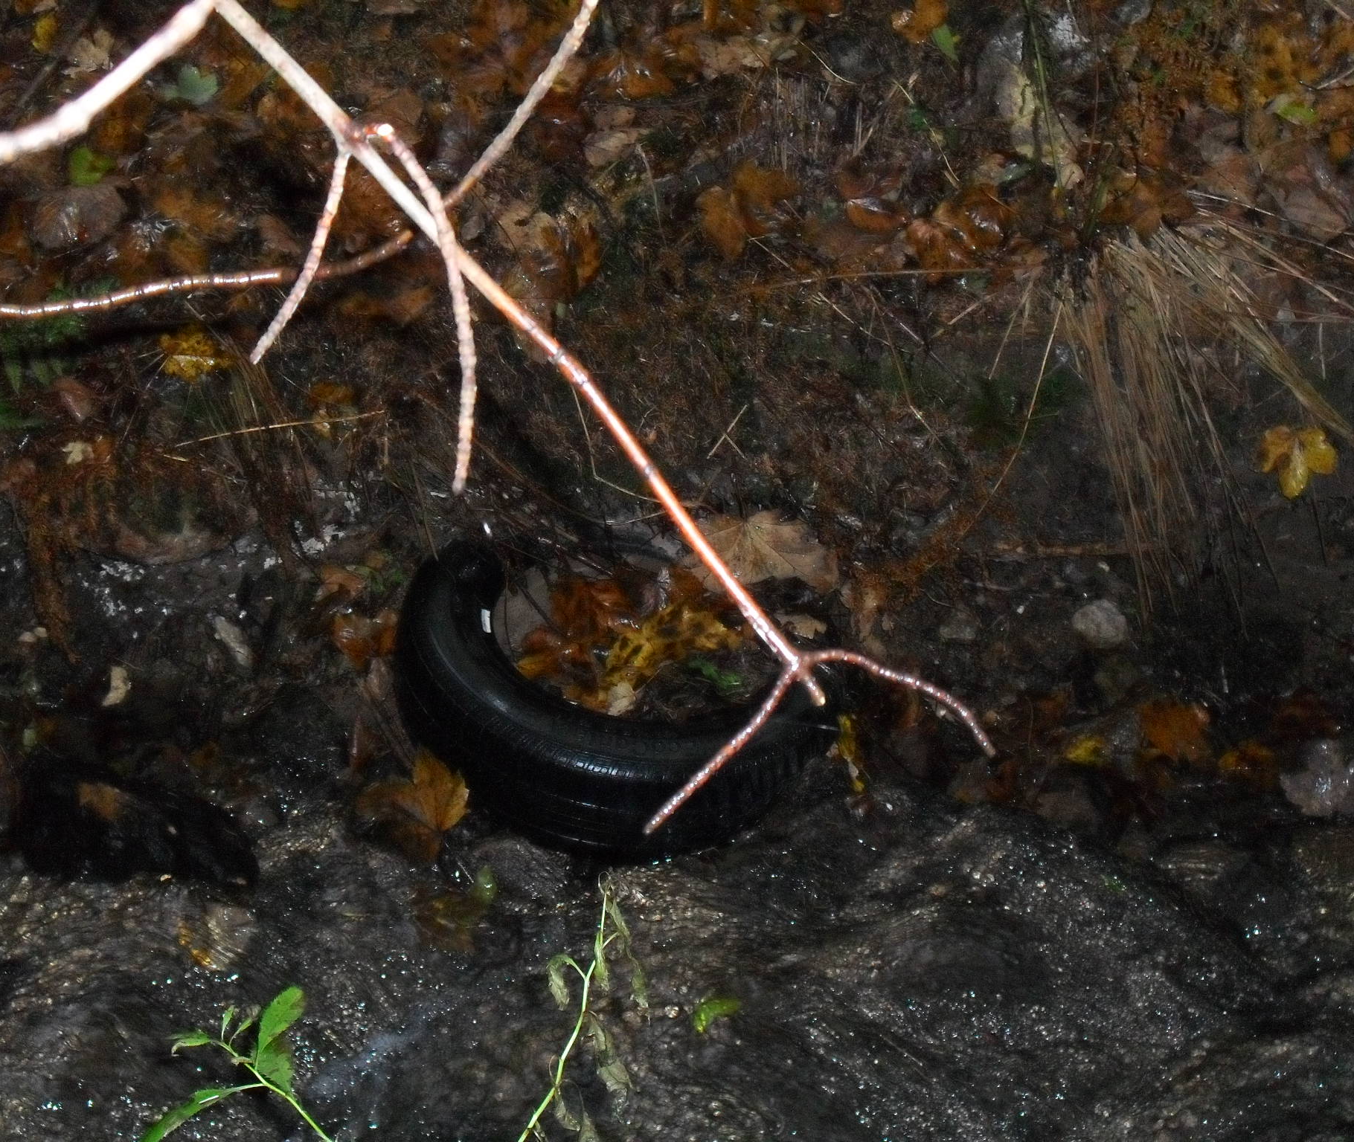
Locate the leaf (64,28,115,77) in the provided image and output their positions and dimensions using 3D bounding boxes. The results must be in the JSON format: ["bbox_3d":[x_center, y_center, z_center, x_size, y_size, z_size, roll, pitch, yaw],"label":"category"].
[{"bbox_3d":[-0.938,-0.827,4.000,0.080,0.020,0.080,-5,59,-5],"label":"leaf"}]

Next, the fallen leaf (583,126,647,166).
[{"bbox_3d":[-0.093,-0.647,3.820,0.097,0.025,0.072,0,60,0],"label":"fallen leaf"}]

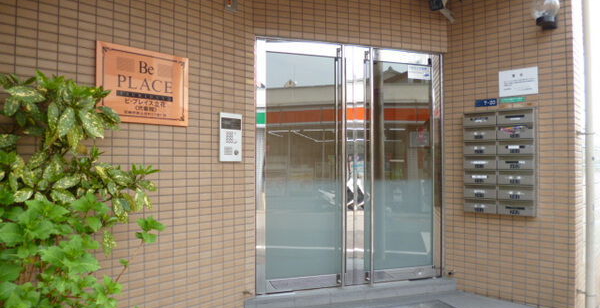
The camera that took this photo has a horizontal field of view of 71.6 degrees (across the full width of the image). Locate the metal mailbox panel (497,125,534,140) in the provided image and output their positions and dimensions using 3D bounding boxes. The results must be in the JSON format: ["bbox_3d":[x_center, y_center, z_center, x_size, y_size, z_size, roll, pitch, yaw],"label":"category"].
[{"bbox_3d":[1.719,-0.165,3.316,0.262,0.117,0.050,-1,-2,41],"label":"metal mailbox panel"}]

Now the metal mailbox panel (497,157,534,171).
[{"bbox_3d":[1.732,0.073,3.344,0.270,0.109,0.030,-1,-2,41],"label":"metal mailbox panel"}]

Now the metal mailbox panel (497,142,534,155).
[{"bbox_3d":[1.733,-0.050,3.346,0.270,0.115,0.030,-1,-2,41],"label":"metal mailbox panel"}]

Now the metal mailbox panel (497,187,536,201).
[{"bbox_3d":[1.719,0.312,3.305,0.262,0.117,0.050,-1,-2,41],"label":"metal mailbox panel"}]

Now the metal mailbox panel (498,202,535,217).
[{"bbox_3d":[1.719,0.431,3.302,0.262,0.117,0.050,-1,-2,41],"label":"metal mailbox panel"}]

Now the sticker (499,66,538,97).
[{"bbox_3d":[1.769,-0.582,3.371,0.283,0.213,0.010,-1,-2,41],"label":"sticker"}]

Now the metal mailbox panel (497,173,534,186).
[{"bbox_3d":[1.719,0.192,3.308,0.262,0.117,0.050,-1,-2,41],"label":"metal mailbox panel"}]

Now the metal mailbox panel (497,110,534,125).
[{"bbox_3d":[1.719,-0.285,3.319,0.262,0.117,0.050,-1,-2,41],"label":"metal mailbox panel"}]

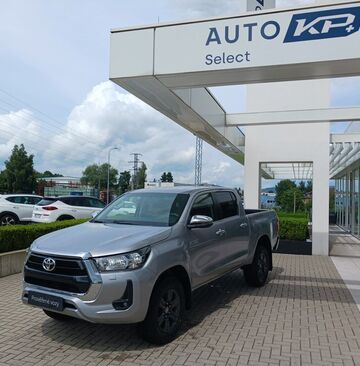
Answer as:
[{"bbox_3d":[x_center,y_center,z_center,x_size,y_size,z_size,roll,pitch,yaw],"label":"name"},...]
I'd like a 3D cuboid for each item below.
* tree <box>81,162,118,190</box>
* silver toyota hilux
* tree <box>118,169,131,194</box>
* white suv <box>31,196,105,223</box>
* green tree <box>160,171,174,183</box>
[{"bbox_3d":[-13.960,-0.076,66.000,6.260,6.958,6.260,1,-2,-12],"label":"tree"},{"bbox_3d":[-0.015,0.993,6.290,1.930,1.810,5.320,0,-2,32],"label":"silver toyota hilux"},{"bbox_3d":[-9.916,0.632,68.000,2.037,5.731,2.037,1,-2,-8],"label":"tree"},{"bbox_3d":[-4.760,1.410,18.550,1.870,1.650,4.470,-1,-2,45],"label":"white suv"},{"bbox_3d":[-3.449,0.556,105.000,3.669,8.010,3.669,1,-2,-2],"label":"green tree"}]

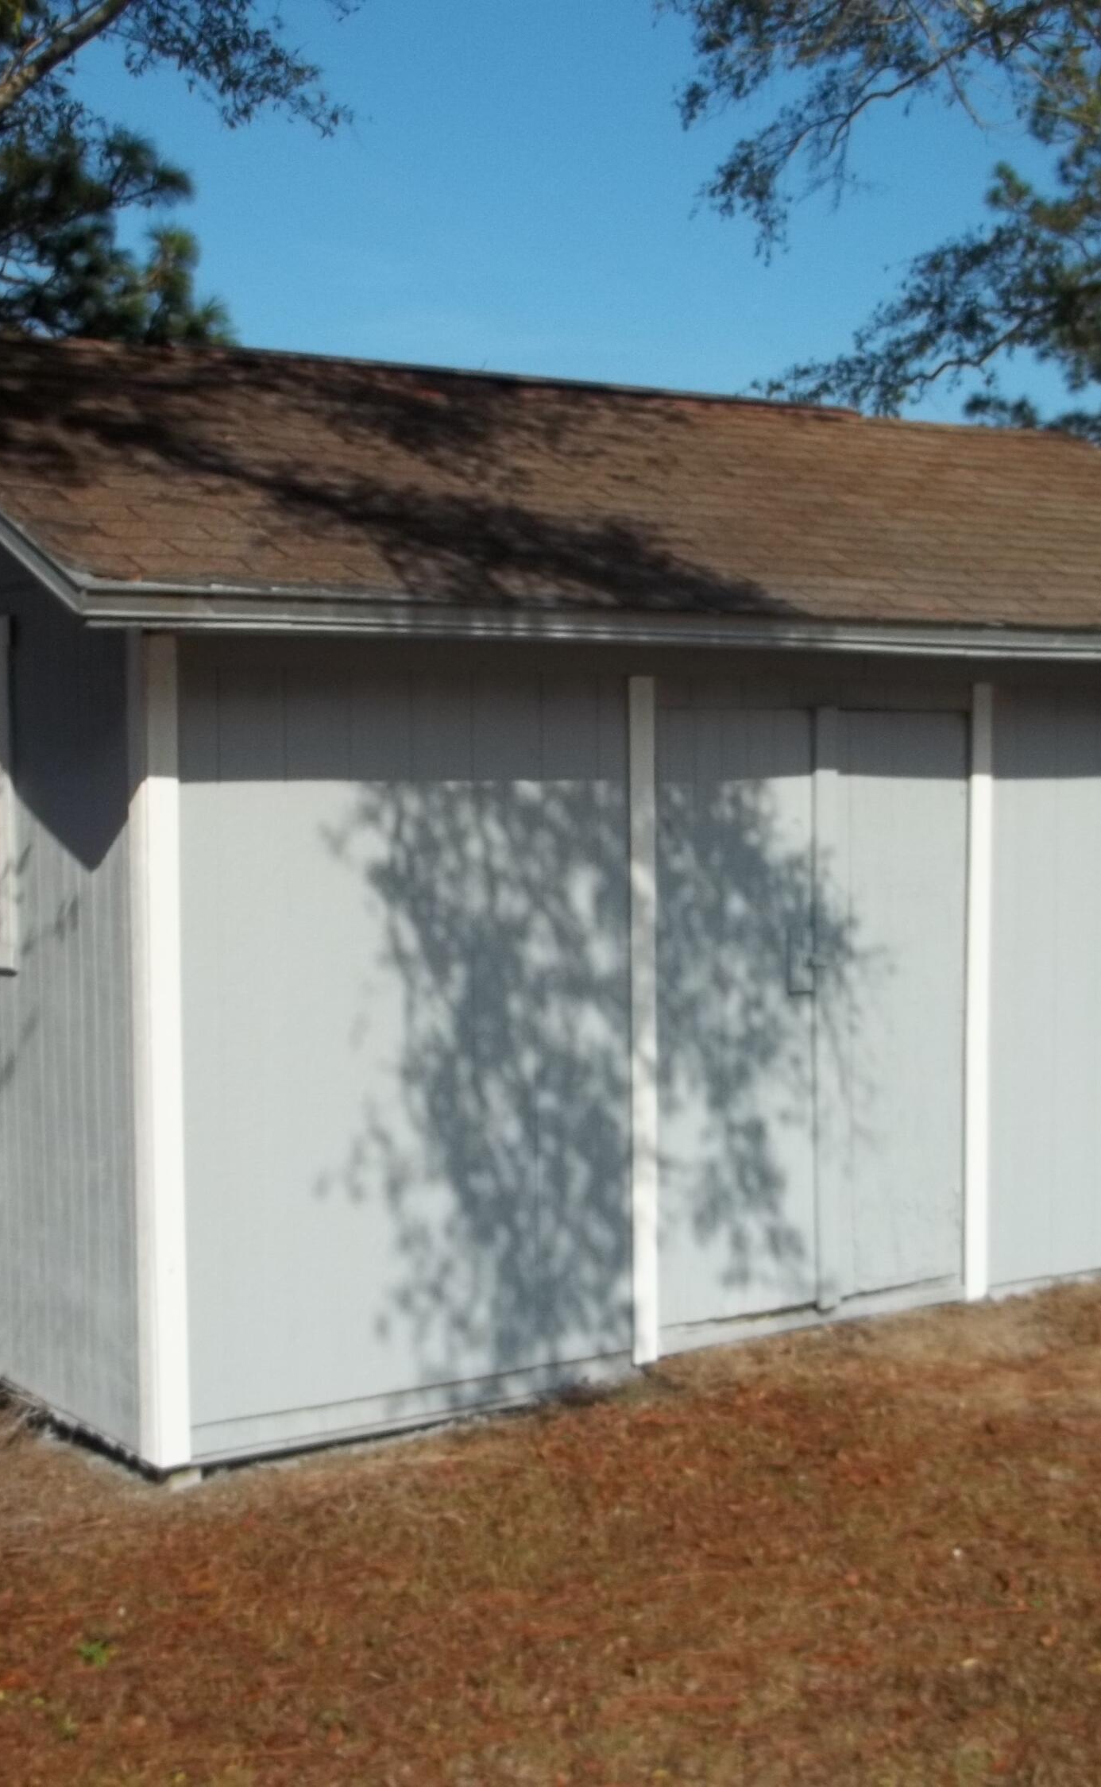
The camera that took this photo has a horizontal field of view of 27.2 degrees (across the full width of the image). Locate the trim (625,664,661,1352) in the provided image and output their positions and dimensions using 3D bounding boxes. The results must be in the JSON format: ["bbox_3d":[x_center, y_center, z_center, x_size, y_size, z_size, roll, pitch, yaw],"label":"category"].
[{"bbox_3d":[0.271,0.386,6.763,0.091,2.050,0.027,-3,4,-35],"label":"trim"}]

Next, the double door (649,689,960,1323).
[{"bbox_3d":[0.837,0.358,7.188,1.298,1.867,0.050,-3,4,-35],"label":"double door"}]

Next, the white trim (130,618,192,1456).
[{"bbox_3d":[-1.017,0.393,5.916,0.088,2.186,0.125,-3,4,-35],"label":"white trim"}]

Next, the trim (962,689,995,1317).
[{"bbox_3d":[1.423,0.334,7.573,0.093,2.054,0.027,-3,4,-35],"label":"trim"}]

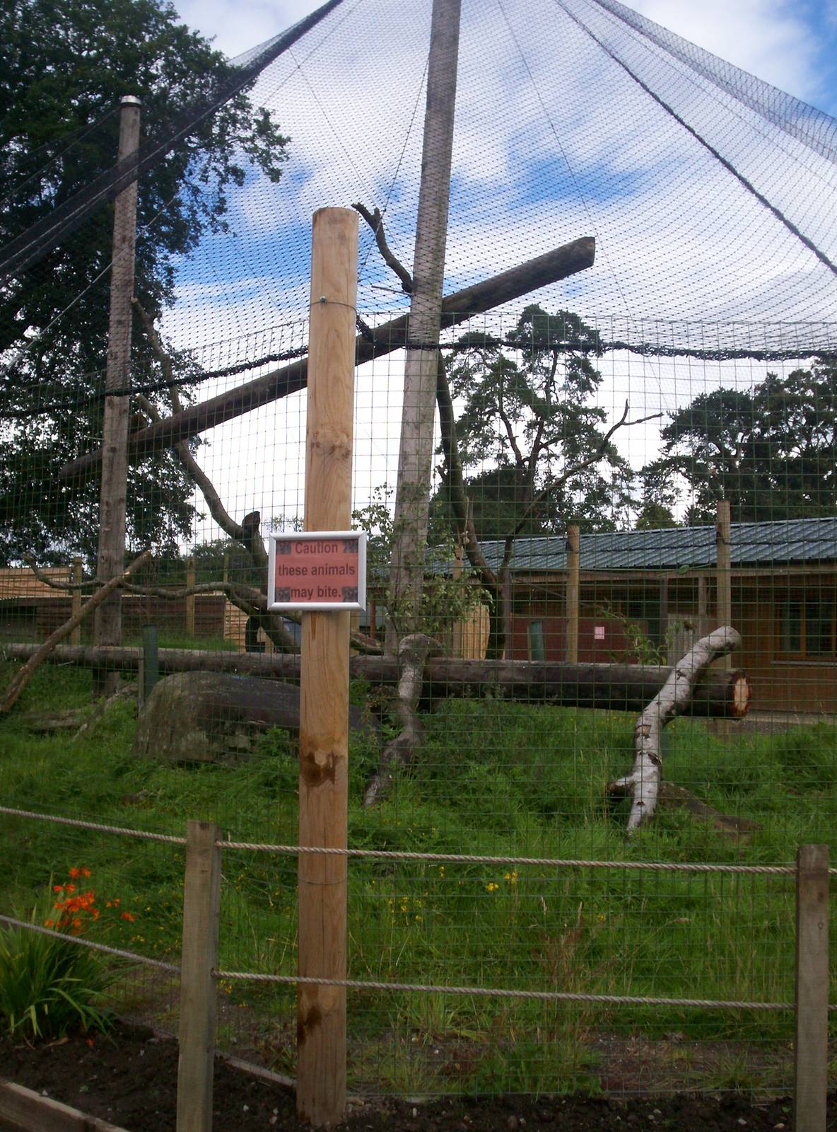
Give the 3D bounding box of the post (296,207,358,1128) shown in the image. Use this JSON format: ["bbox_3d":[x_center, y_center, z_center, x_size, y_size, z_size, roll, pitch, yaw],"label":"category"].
[{"bbox_3d":[-0.280,0.276,3.615,0.147,2.796,0.147,1,-3,0],"label":"post"}]

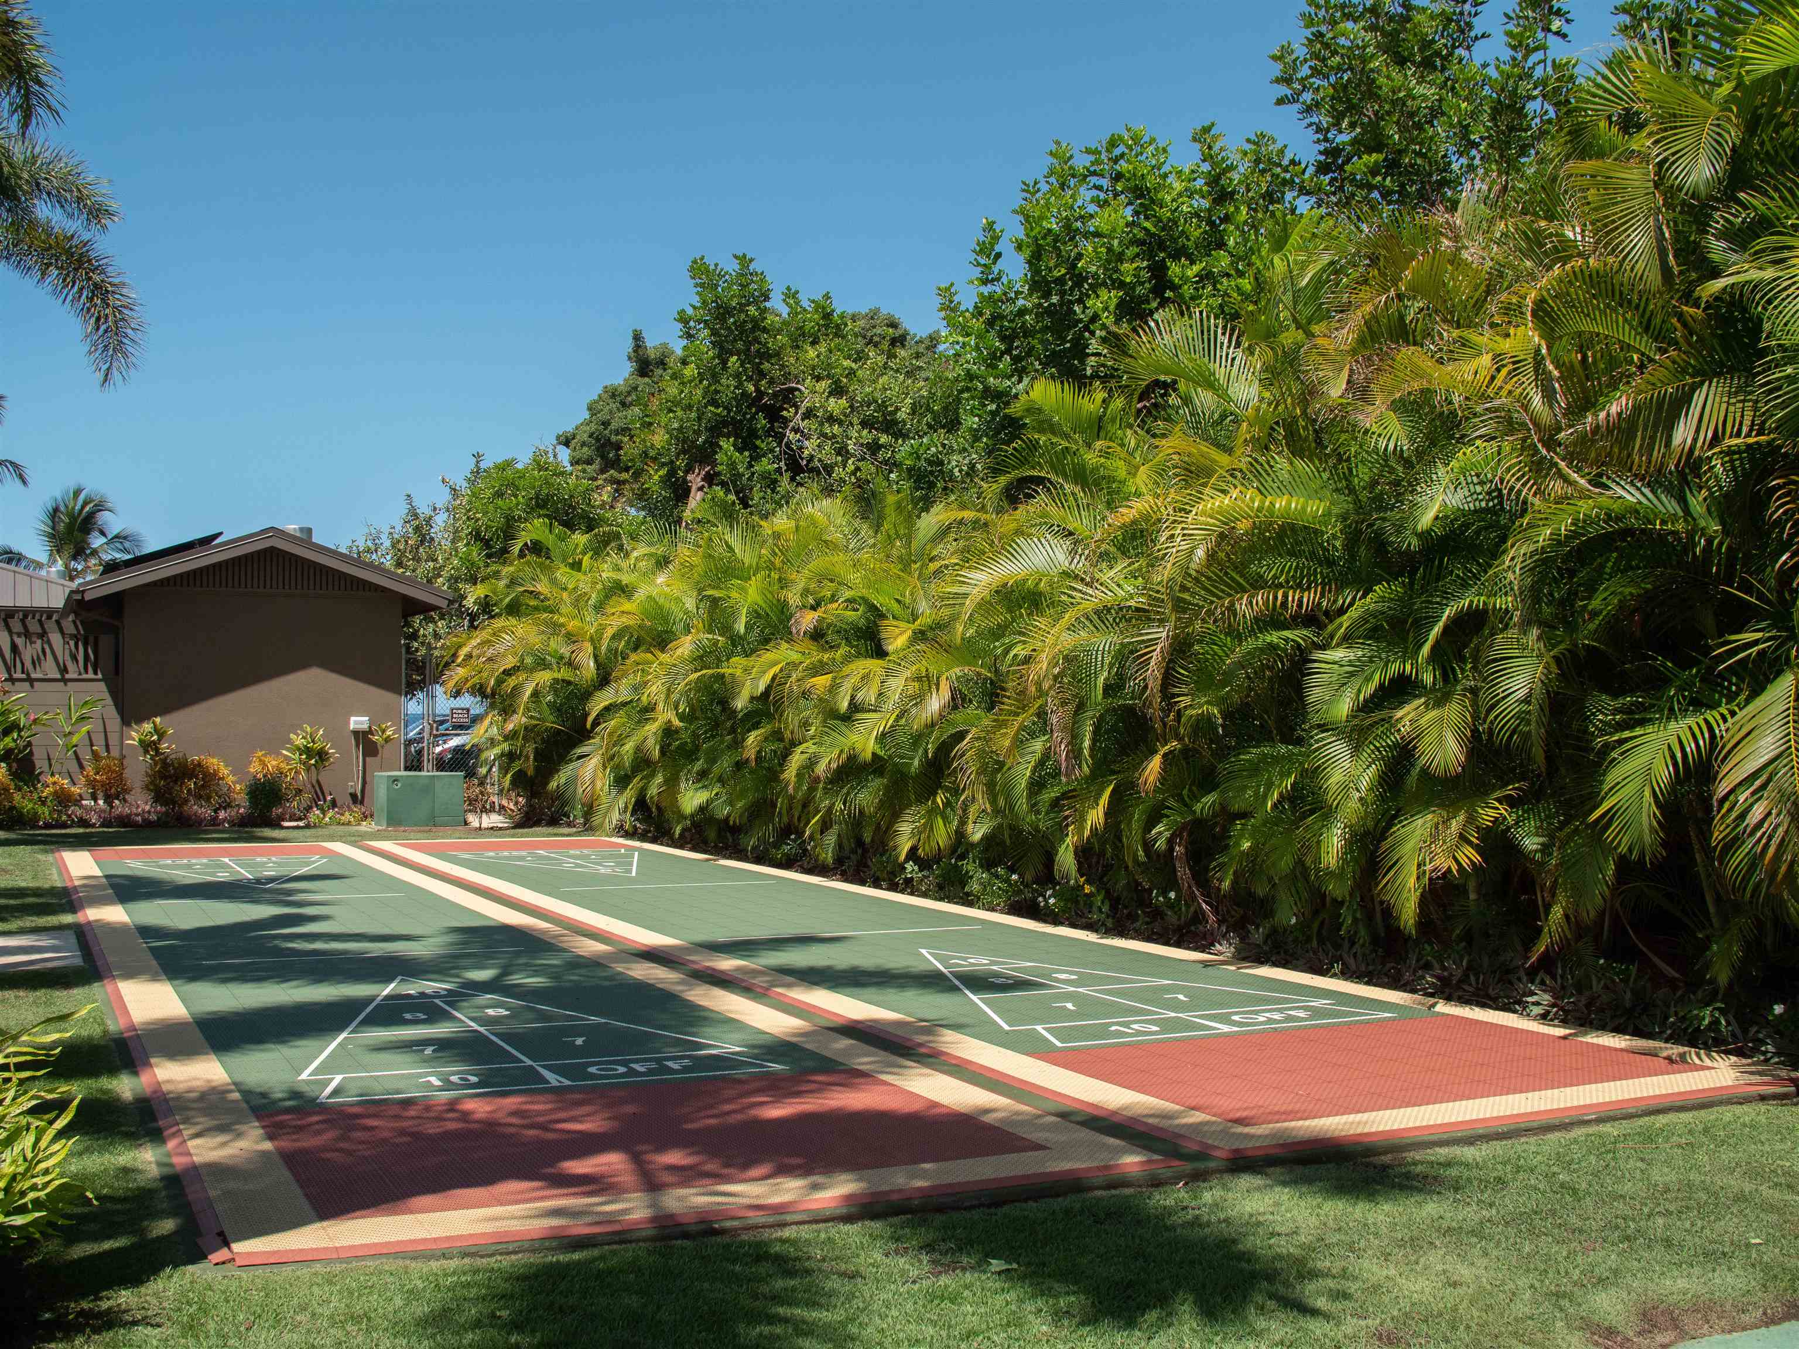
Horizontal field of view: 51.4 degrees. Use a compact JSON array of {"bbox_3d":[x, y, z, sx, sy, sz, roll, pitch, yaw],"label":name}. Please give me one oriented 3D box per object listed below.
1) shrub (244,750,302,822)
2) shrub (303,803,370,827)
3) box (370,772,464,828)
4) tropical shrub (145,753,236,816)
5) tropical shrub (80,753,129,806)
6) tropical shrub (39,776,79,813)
[{"bbox_3d":[-8.056,1.443,24.120,0.706,0.910,0.720,1,-1,-26],"label":"shrub"},{"bbox_3d":[-7.126,1.760,23.693,0.801,0.270,0.600,1,-1,-26],"label":"shrub"},{"bbox_3d":[-6.082,1.581,23.714,0.965,0.645,0.830,1,-1,-26],"label":"box"},{"bbox_3d":[-9.484,1.500,25.042,1.166,0.817,0.950,1,-1,-26],"label":"tropical shrub"},{"bbox_3d":[-10.559,1.487,24.895,0.598,0.822,0.620,1,-1,-26],"label":"tropical shrub"},{"bbox_3d":[-11.142,1.631,24.813,0.494,0.521,0.500,1,-1,-26],"label":"tropical shrub"}]

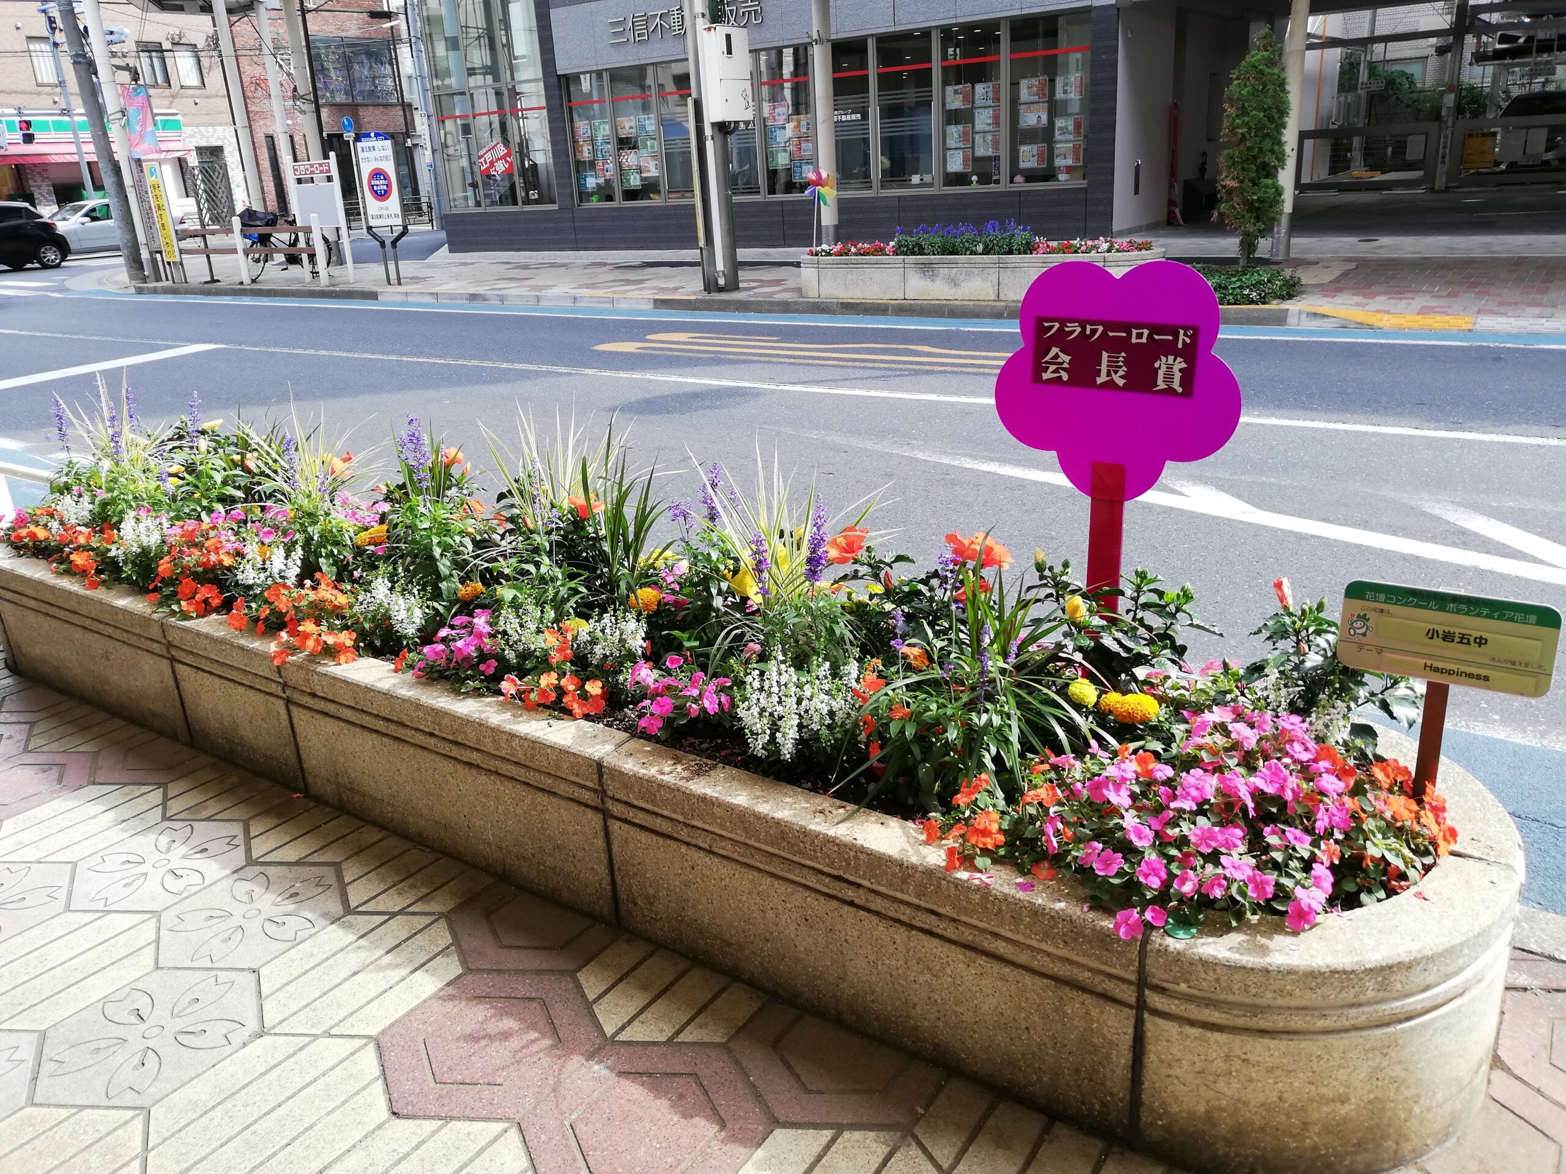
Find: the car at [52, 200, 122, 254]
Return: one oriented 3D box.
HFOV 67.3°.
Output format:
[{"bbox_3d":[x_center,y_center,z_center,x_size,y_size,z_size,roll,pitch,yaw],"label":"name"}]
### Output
[{"bbox_3d":[-18.109,-9.373,30.908,1.740,1.440,4.500,10,24,32],"label":"car"}]

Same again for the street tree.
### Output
[{"bbox_3d":[3.861,-3.458,9.668,0.540,2.080,0.540,11,25,34],"label":"street tree"}]

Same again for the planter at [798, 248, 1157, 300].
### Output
[{"bbox_3d":[1.795,-3.026,11.362,3.800,0.400,0.800,11,25,34],"label":"planter"}]

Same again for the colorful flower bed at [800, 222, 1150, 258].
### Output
[{"bbox_3d":[1.775,-3.335,11.249,3.600,0.300,0.660,11,25,34],"label":"colorful flower bed"}]

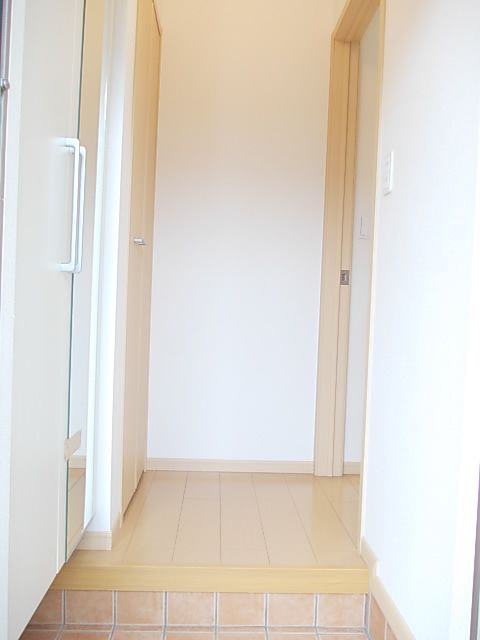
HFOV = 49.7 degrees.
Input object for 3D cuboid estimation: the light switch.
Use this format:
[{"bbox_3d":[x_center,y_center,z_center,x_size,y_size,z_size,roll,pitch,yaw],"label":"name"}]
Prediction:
[{"bbox_3d":[0.433,-0.426,1.520,0.012,0.117,0.070,2,2,-2],"label":"light switch"}]

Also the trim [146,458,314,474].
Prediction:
[{"bbox_3d":[-0.042,0.694,2.459,0.800,0.059,0.012,2,2,-2],"label":"trim"}]

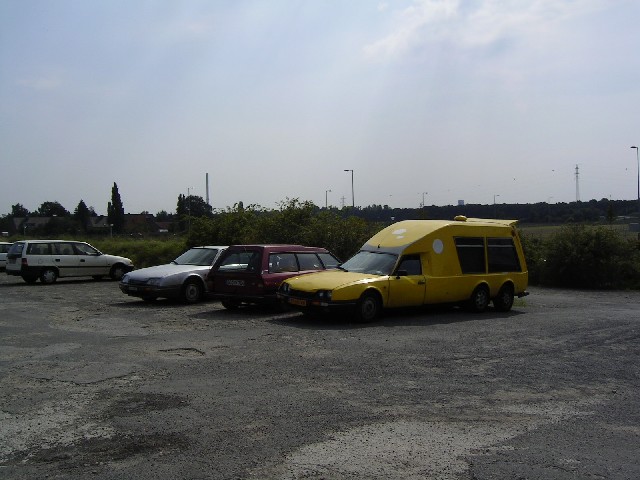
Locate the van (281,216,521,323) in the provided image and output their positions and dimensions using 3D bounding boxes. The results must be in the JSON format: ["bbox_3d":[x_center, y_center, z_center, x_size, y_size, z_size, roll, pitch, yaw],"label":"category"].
[{"bbox_3d":[2.030,0.550,14.450,6.100,2.100,1.820,0,0,-39],"label":"van"}]

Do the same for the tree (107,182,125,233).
[{"bbox_3d":[-56.840,-7.715,185.000,5.000,16.530,5.000,0,0,0],"label":"tree"}]

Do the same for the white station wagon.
[{"bbox_3d":[-8.600,0.745,23.400,4.270,1.460,1.690,0,0,-44],"label":"white station wagon"}]

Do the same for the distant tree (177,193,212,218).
[{"bbox_3d":[-35.825,-6.153,190.000,10.280,13.670,10.280,0,0,0],"label":"distant tree"}]

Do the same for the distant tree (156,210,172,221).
[{"bbox_3d":[-53.733,-4.893,230.000,5.530,10.600,5.530,0,0,0],"label":"distant tree"}]

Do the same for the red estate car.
[{"bbox_3d":[-0.460,0.840,16.100,1.750,1.460,4.900,1,0,34],"label":"red estate car"}]

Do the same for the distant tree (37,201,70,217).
[{"bbox_3d":[-88.086,-6.428,220.000,11.240,13.260,11.240,0,0,0],"label":"distant tree"}]

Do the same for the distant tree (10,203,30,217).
[{"bbox_3d":[-98.993,-6.136,220.000,6.610,12.520,6.610,0,0,0],"label":"distant tree"}]

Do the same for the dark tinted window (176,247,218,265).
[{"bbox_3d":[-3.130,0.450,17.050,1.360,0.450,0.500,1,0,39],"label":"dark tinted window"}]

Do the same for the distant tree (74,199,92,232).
[{"bbox_3d":[-67.511,-5.409,190.000,5.140,11.730,5.140,0,0,0],"label":"distant tree"}]

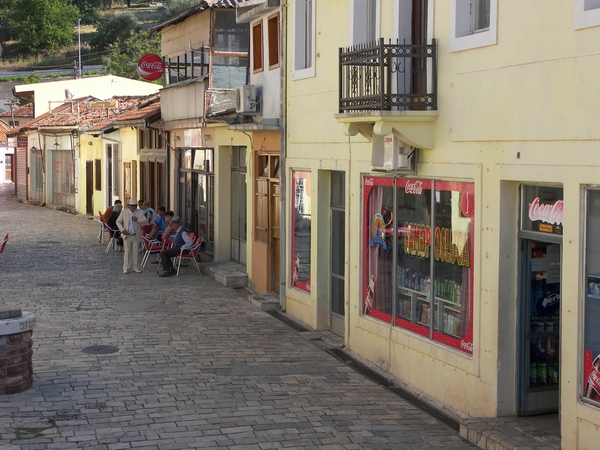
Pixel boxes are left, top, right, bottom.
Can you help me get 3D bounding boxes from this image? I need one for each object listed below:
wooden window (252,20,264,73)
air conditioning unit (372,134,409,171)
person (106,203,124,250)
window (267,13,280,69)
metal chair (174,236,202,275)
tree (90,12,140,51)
[{"bbox_3d":[-0.857,-3.677,24.745,0.120,1.040,1.050,-1,4,-13],"label":"wooden window"},{"bbox_3d":[1.235,-1.014,15.928,0.280,0.560,0.810,-1,4,-17],"label":"air conditioning unit"},{"bbox_3d":[-4.848,0.077,31.618,0.660,1.270,0.500,-1,4,-19],"label":"person"},{"bbox_3d":[-0.501,-3.510,22.850,0.120,1.060,0.840,-1,4,-16],"label":"window"},{"bbox_3d":[-2.445,0.684,26.300,0.570,0.820,0.560,-1,4,-16],"label":"metal chair"},{"bbox_3d":[-19.283,-20.224,125.000,5.200,4.000,4.800,-1,4,-9],"label":"tree"}]

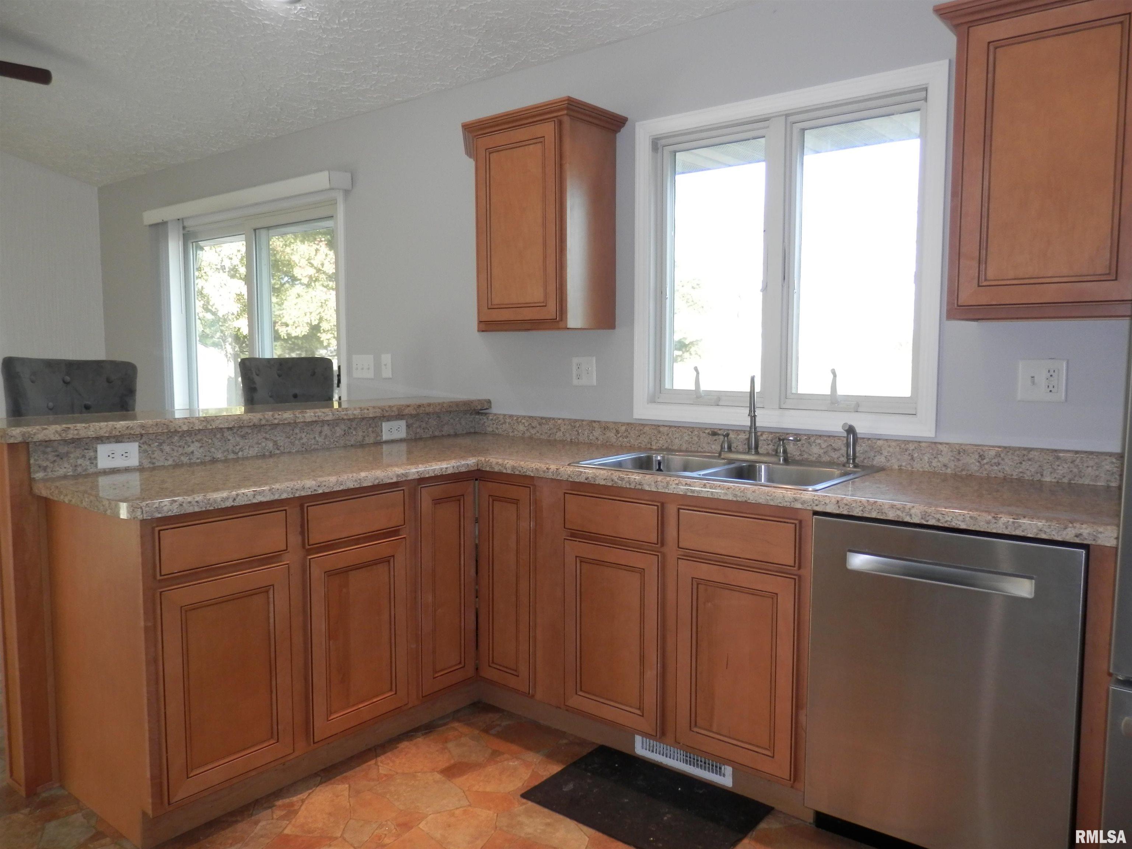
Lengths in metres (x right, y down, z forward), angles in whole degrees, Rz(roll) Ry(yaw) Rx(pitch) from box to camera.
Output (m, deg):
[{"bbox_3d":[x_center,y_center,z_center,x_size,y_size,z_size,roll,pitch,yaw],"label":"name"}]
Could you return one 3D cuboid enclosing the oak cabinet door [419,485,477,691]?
[{"bbox_3d":[-0.403,0.546,2.778,0.023,0.703,0.247,4,6,38],"label":"oak cabinet door"}]

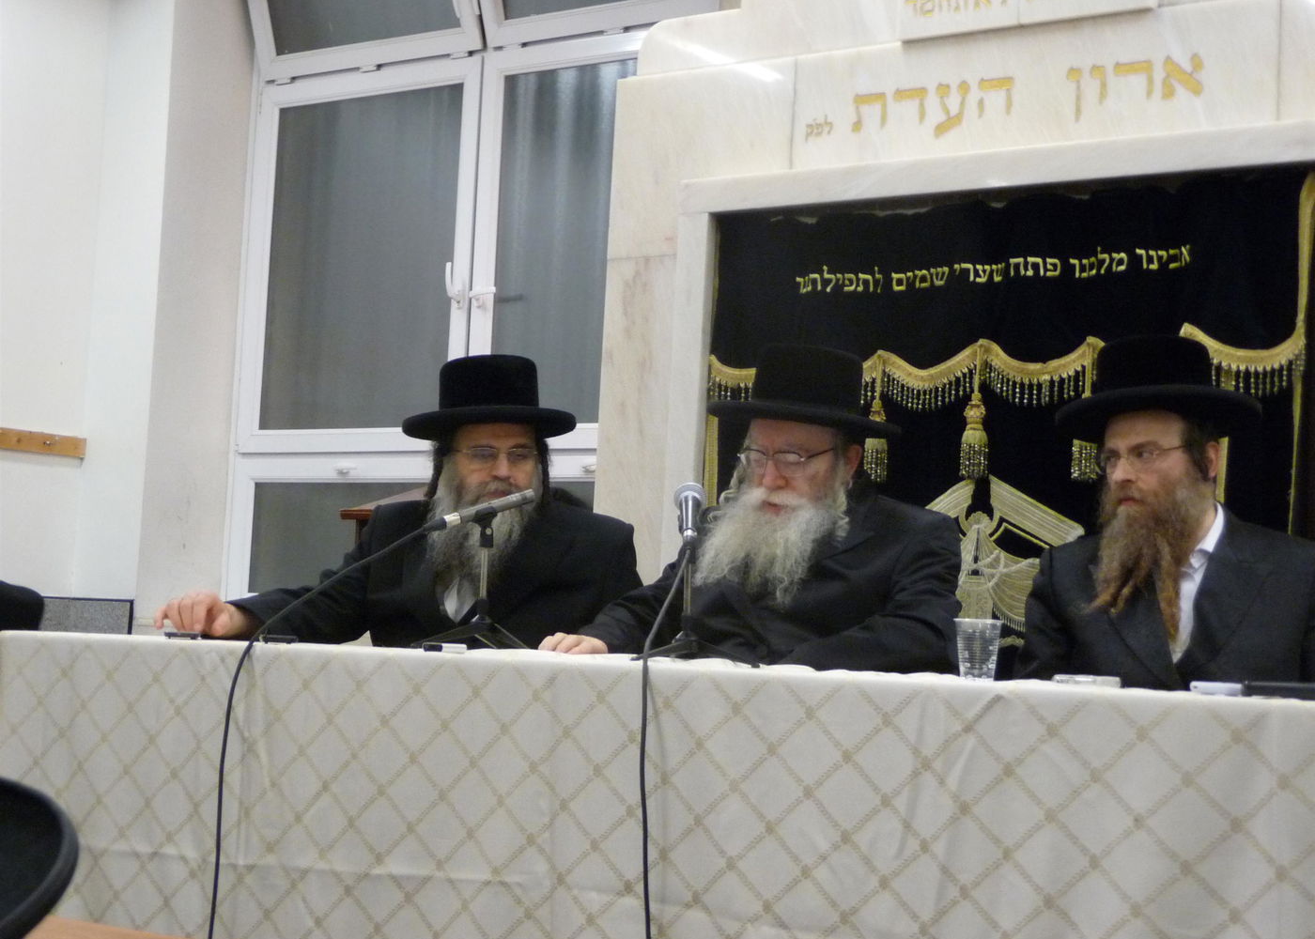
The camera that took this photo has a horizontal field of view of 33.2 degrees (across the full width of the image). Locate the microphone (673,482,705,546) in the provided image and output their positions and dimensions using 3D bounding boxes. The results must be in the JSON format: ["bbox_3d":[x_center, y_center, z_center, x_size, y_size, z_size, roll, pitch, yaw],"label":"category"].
[{"bbox_3d":[0.051,0.068,3.530,0.052,0.052,0.165,1,30,1],"label":"microphone"}]

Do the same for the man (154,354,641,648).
[{"bbox_3d":[-0.496,0.424,4.404,0.740,1.369,0.850,1,-5,24],"label":"man"}]

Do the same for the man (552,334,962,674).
[{"bbox_3d":[0.178,0.425,3.972,0.610,1.370,0.910,0,-5,32],"label":"man"}]

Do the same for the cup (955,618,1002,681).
[{"bbox_3d":[0.482,0.270,3.310,0.070,0.092,0.070,3,-4,0],"label":"cup"}]

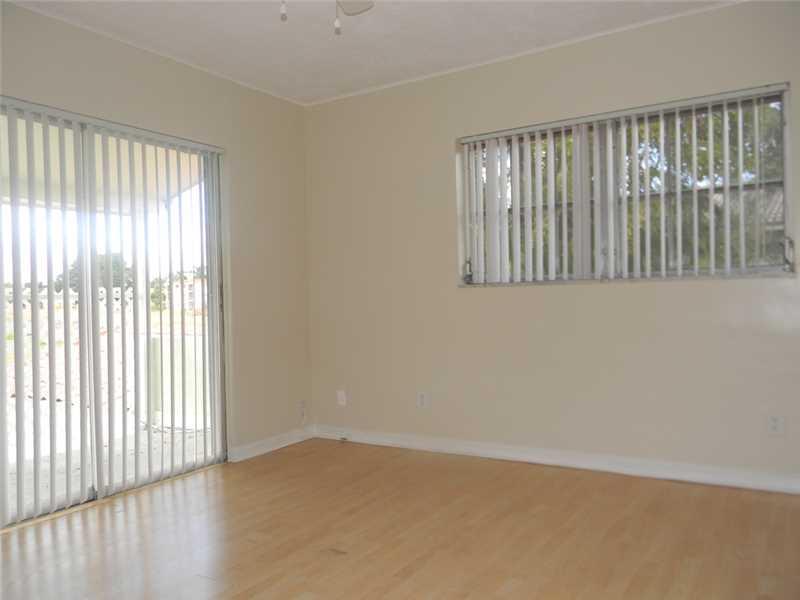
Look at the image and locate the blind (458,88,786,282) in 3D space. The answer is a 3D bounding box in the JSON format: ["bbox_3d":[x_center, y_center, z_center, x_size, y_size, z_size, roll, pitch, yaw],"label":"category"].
[{"bbox_3d":[1.170,-0.592,3.707,1.821,0.945,0.085,-1,0,33],"label":"blind"}]

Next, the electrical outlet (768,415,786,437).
[{"bbox_3d":[1.885,0.627,3.235,0.075,0.115,0.012,-1,0,33],"label":"electrical outlet"}]

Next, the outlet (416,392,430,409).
[{"bbox_3d":[0.158,0.674,4.338,0.075,0.115,0.012,-1,0,33],"label":"outlet"}]

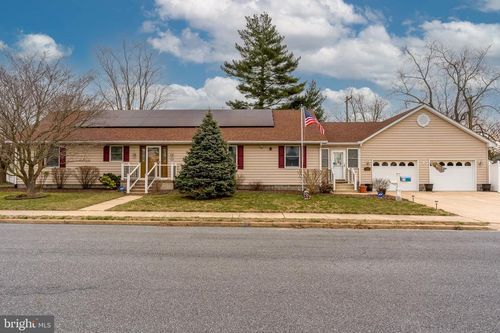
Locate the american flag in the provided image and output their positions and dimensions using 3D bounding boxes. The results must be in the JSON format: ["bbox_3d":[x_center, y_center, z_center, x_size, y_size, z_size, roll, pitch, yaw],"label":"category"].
[{"bbox_3d":[4.080,-2.790,20.200,1.270,1.520,0.400,0,0,0],"label":"american flag"}]

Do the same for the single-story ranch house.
[{"bbox_3d":[0.100,-1.420,25.400,31.600,6.200,10.600,0,0,0],"label":"single-story ranch house"}]

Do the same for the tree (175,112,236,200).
[{"bbox_3d":[-2.480,-0.670,18.000,3.450,4.750,3.450,0,0,0],"label":"tree"}]

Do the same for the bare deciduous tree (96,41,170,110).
[{"bbox_3d":[-13.900,-6.700,38.000,9.000,16.700,9.000,0,0,0],"label":"bare deciduous tree"}]

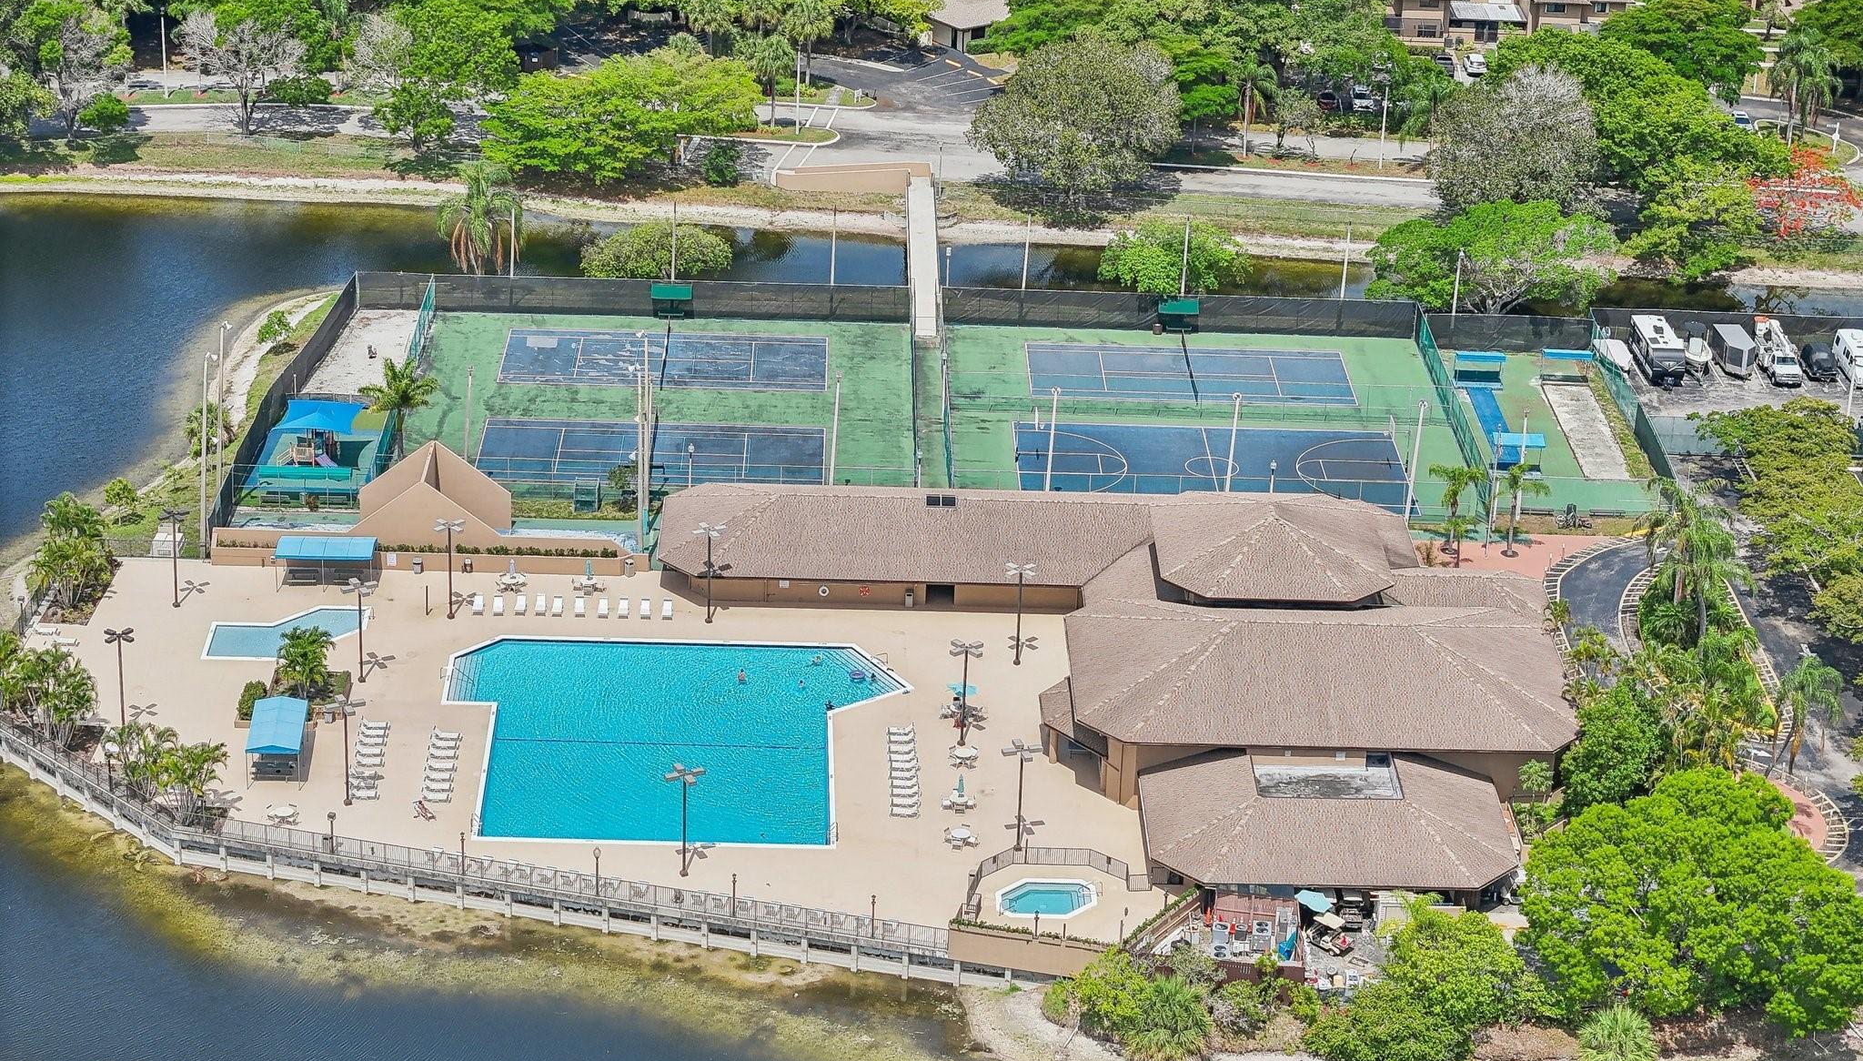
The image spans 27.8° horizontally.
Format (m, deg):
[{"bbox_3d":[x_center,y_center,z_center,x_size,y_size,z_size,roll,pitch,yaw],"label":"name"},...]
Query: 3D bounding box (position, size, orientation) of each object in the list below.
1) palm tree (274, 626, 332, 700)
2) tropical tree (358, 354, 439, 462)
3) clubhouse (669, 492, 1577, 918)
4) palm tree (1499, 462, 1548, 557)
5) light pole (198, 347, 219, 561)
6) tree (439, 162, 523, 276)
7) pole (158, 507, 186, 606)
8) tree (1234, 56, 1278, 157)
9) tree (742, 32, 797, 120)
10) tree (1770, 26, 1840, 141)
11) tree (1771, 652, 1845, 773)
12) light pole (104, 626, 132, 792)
[{"bbox_3d":[-37.119,7.929,222.257,3.500,4.500,3.500,1,23,-2],"label":"palm tree"},{"bbox_3d":[-35.808,-7.222,253.238,5.400,8.300,5.300,2,23,0],"label":"tropical tree"},{"bbox_3d":[10.960,6.761,223.788,56.000,8.800,54.000,1,23,-2],"label":"clubhouse"},{"bbox_3d":[39.021,-1.334,248.773,3.300,6.200,3.200,2,23,0],"label":"palm tree"},{"bbox_3d":[-45.897,-4.688,239.085,1.200,14.000,0.900,5,23,-1],"label":"light pole"},{"bbox_3d":[-34.231,-22.371,285.818,6.400,10.800,6.300,2,23,0],"label":"tree"},{"bbox_3d":[-47.022,1.727,233.595,1.800,6.400,1.800,7,23,10],"label":"pole"},{"bbox_3d":[28.388,-36.835,328.160,4.000,9.000,4.000,1,23,-2],"label":"tree"},{"bbox_3d":[-13.935,-39.406,330.904,4.100,8.300,4.100,2,23,0],"label":"tree"},{"bbox_3d":[78.262,-39.786,337.624,6.200,10.200,5.800,2,23,0],"label":"tree"},{"bbox_3d":[51.549,10.797,219.413,4.300,7.600,4.300,1,23,-2],"label":"tree"},{"bbox_3d":[-46.723,8.665,217.317,1.600,6.400,1.600,2,23,0],"label":"light pole"}]

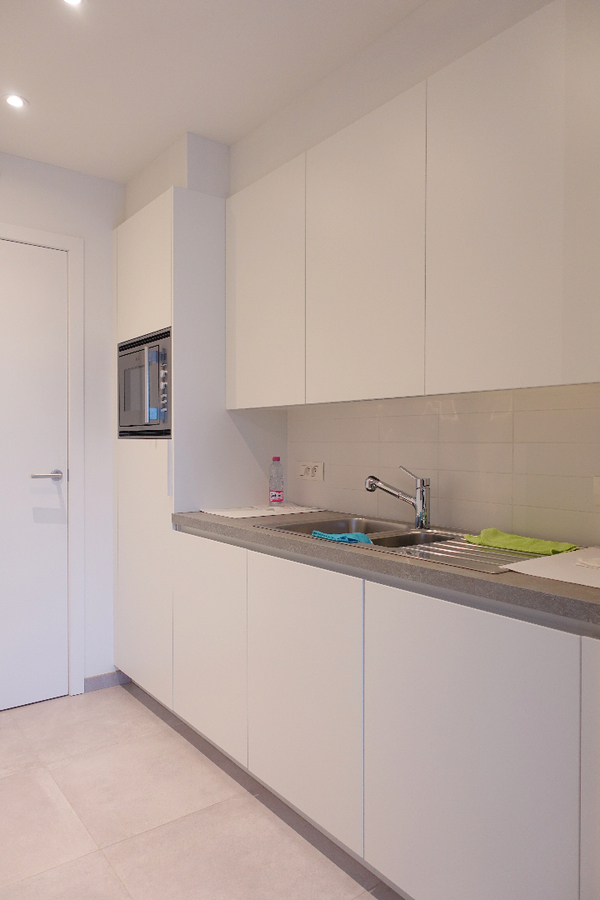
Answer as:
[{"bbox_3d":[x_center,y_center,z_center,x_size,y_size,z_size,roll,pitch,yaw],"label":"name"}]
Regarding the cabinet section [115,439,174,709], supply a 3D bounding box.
[{"bbox_3d":[-0.499,0.515,2.936,0.587,1.136,0.652,-1,1,-38],"label":"cabinet section"}]

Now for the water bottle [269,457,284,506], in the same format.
[{"bbox_3d":[-0.107,0.147,2.772,0.064,0.226,0.064,0,1,0],"label":"water bottle"}]

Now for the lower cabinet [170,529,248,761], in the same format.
[{"bbox_3d":[-0.123,0.714,2.459,0.587,0.753,0.567,-1,1,-38],"label":"lower cabinet"}]

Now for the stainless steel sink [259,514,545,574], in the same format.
[{"bbox_3d":[0.344,0.358,1.915,0.499,0.170,0.990,-1,1,-38],"label":"stainless steel sink"}]

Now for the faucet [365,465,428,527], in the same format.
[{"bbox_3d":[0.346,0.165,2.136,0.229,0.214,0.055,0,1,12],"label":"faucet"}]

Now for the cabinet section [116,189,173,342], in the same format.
[{"bbox_3d":[-0.516,-0.852,3.051,0.600,0.601,0.619,-1,1,-38],"label":"cabinet section"}]

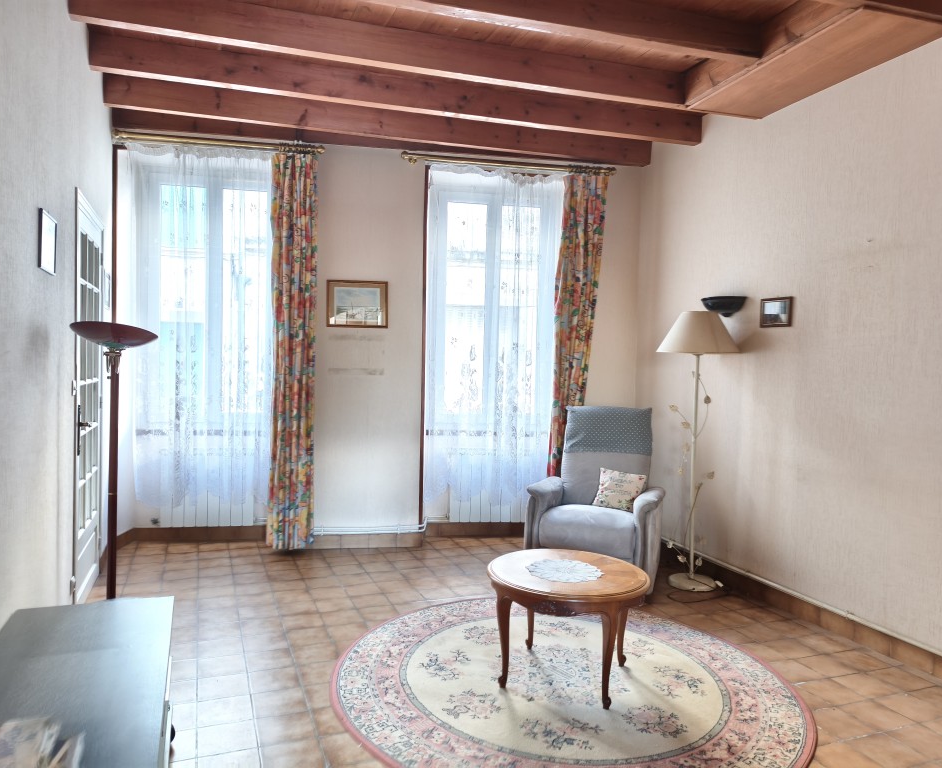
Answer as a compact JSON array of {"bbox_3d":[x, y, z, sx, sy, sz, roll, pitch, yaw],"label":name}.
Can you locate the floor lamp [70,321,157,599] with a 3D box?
[{"bbox_3d":[-1.560,0.493,2.953,0.375,1.528,0.375,1,2,-22],"label":"floor lamp"}]

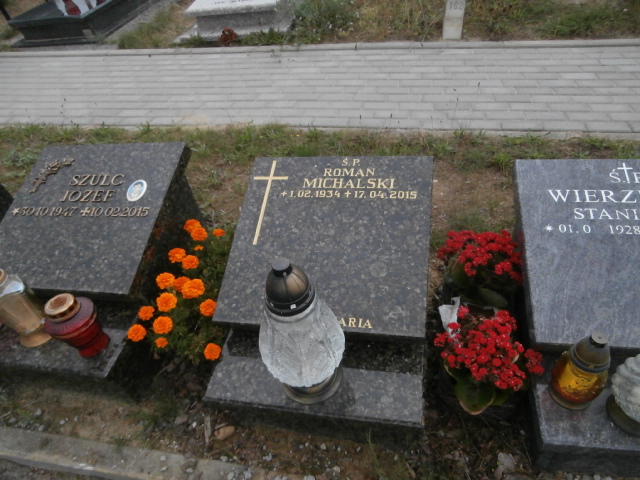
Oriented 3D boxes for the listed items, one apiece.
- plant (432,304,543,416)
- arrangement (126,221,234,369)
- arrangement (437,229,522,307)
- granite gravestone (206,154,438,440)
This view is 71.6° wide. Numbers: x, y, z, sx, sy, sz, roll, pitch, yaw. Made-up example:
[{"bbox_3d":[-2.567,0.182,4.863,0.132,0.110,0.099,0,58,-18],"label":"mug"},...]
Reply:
[{"bbox_3d":[0.417,0.324,1.163,0.230,0.210,0.240,2,39,13],"label":"plant"},{"bbox_3d":[-0.385,0.171,1.555,0.300,0.190,0.580,2,39,13],"label":"arrangement"},{"bbox_3d":[0.474,0.106,1.372,0.230,0.220,0.230,2,39,13],"label":"arrangement"},{"bbox_3d":[0.024,0.117,1.365,0.606,0.454,0.735,2,39,13],"label":"granite gravestone"}]

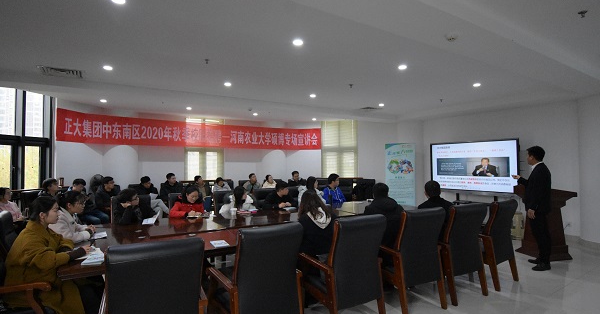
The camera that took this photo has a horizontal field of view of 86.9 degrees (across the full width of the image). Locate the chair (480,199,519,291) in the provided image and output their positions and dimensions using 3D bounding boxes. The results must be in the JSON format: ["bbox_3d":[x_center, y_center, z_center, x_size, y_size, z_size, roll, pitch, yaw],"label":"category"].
[{"bbox_3d":[2.411,1.063,4.121,0.600,1.050,0.630,0,-1,-30],"label":"chair"}]

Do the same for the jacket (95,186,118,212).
[{"bbox_3d":[-3.309,0.789,5.400,0.520,0.640,0.450,1,-2,-41],"label":"jacket"}]

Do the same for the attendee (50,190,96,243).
[{"bbox_3d":[-2.250,0.951,3.203,0.780,1.220,0.520,0,-1,-24],"label":"attendee"}]

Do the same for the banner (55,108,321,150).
[{"bbox_3d":[-2.358,-0.653,9.075,7.350,0.770,0.060,1,-1,-32],"label":"banner"}]

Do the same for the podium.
[{"bbox_3d":[3.950,1.042,5.140,0.500,1.120,0.700,0,-1,-13],"label":"podium"}]

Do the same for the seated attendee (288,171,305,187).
[{"bbox_3d":[-0.057,1.000,7.200,0.540,1.340,0.750,0,-1,-27],"label":"seated attendee"}]

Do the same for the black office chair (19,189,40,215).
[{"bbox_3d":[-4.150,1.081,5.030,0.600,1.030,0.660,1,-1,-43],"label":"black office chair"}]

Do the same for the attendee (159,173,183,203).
[{"bbox_3d":[-2.823,1.013,6.937,0.520,1.270,0.800,1,-1,-30],"label":"attendee"}]

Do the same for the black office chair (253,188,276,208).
[{"bbox_3d":[-0.408,1.093,5.514,0.600,1.040,0.650,1,-1,-32],"label":"black office chair"}]

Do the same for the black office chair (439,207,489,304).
[{"bbox_3d":[1.715,1.050,3.711,0.600,1.040,0.680,1,-1,-28],"label":"black office chair"}]

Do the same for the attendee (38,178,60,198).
[{"bbox_3d":[-4.267,0.991,5.395,0.780,1.240,0.520,-1,-1,28],"label":"attendee"}]

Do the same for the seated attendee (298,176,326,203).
[{"bbox_3d":[0.256,1.007,6.000,0.720,1.270,0.500,-1,-2,41],"label":"seated attendee"}]

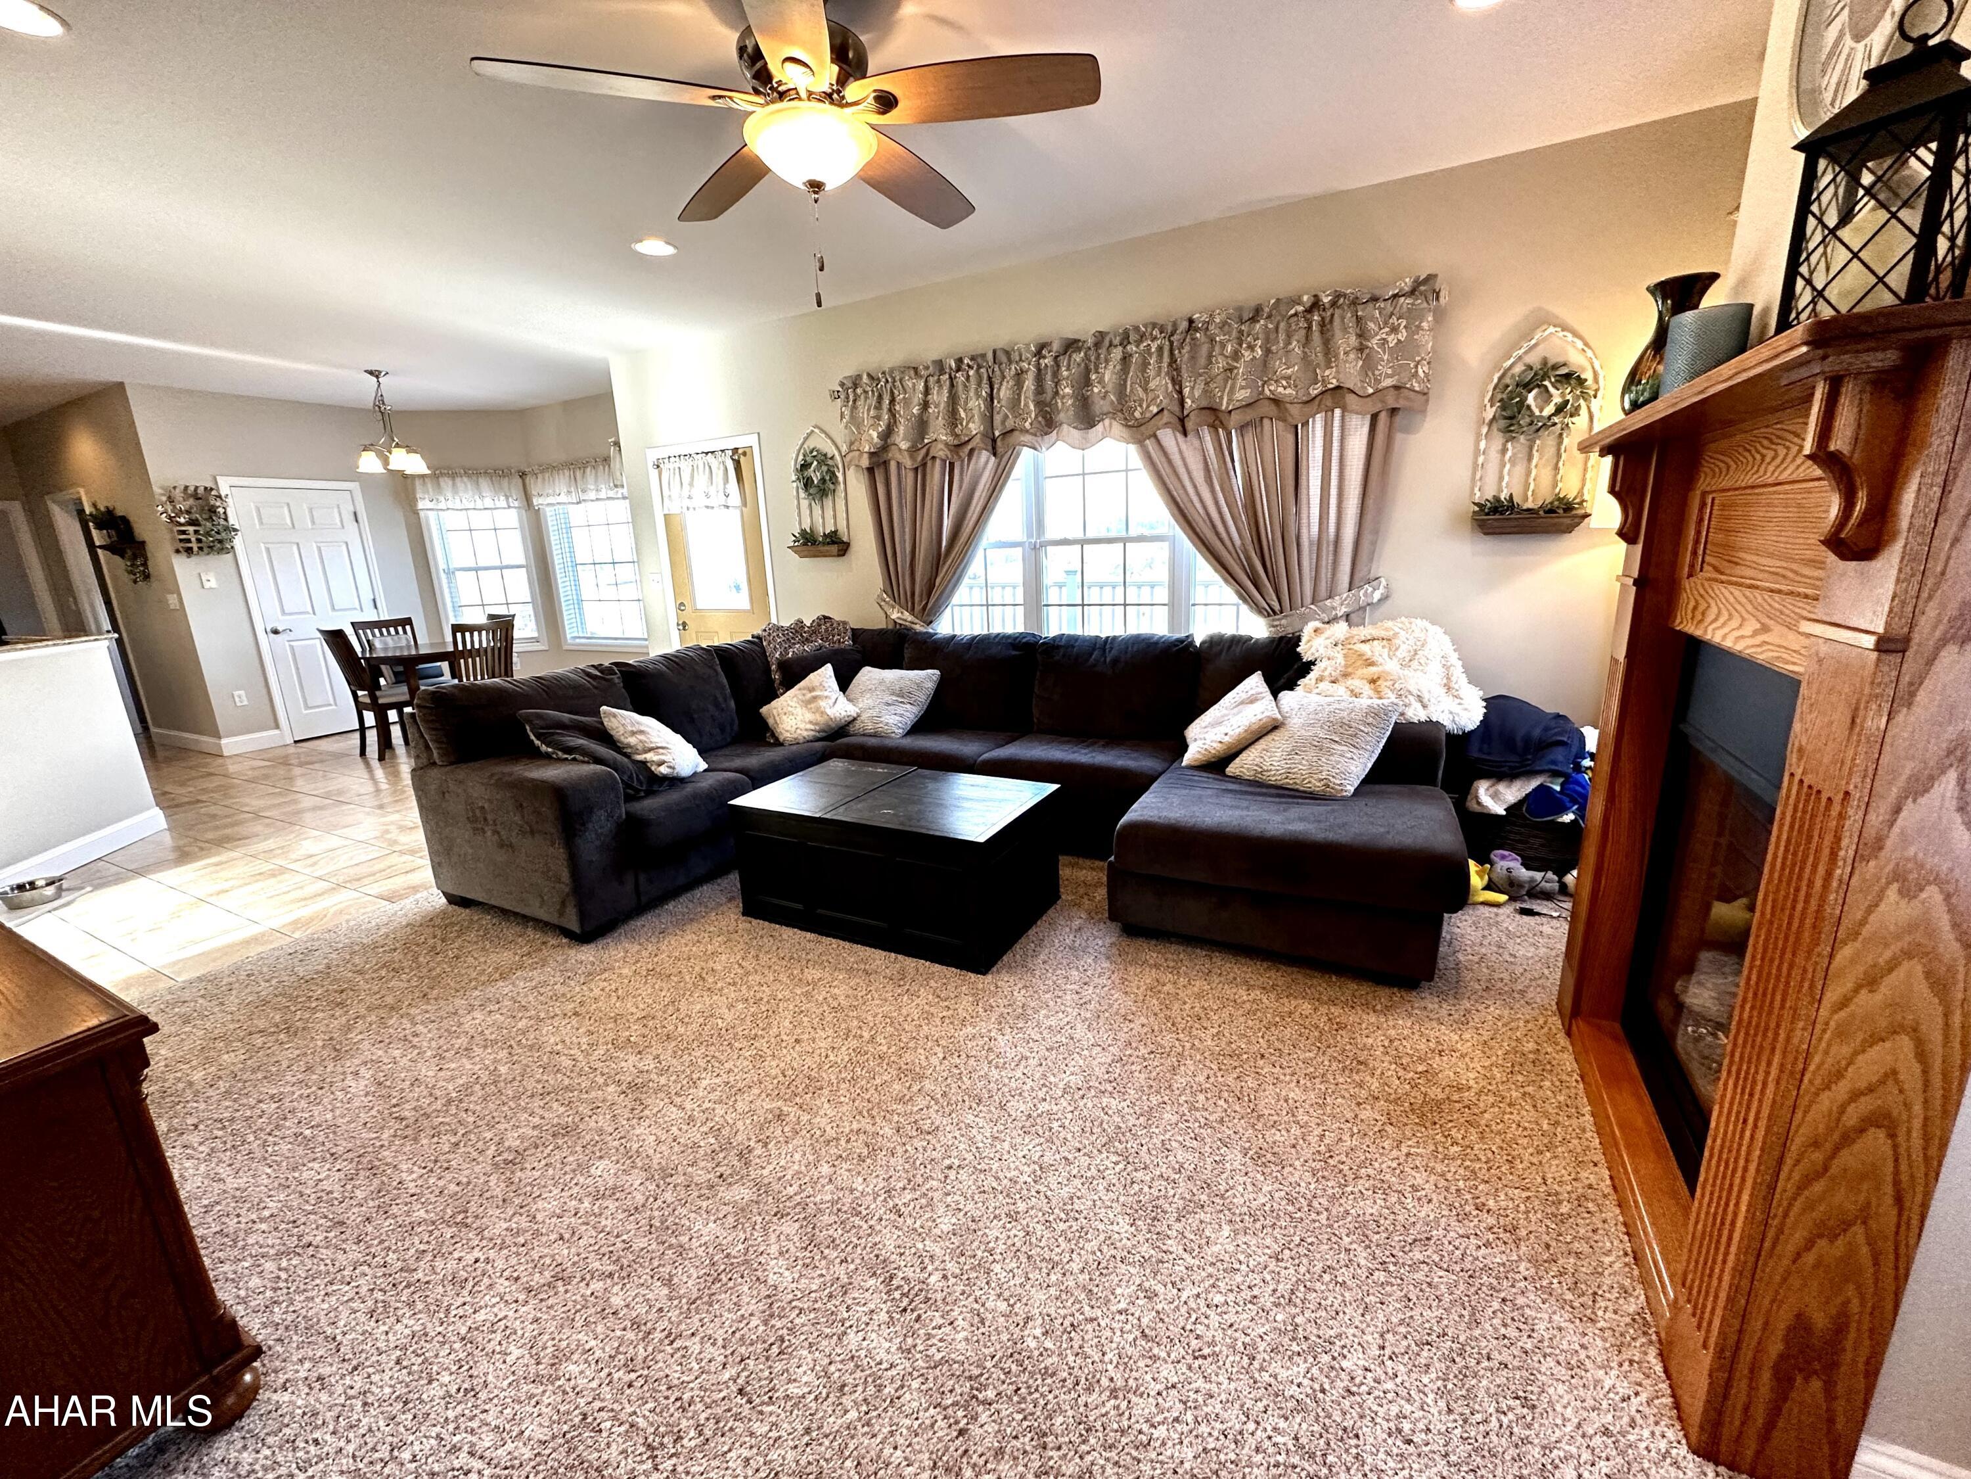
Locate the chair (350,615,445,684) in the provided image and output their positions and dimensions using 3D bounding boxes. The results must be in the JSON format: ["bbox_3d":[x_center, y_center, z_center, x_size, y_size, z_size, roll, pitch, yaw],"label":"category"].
[{"bbox_3d":[-4.775,-0.494,6.586,0.526,0.968,0.447,5,15,28],"label":"chair"}]

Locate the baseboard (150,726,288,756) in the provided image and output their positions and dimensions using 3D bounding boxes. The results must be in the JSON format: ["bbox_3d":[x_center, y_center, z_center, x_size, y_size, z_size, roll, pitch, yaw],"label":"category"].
[{"bbox_3d":[-6.500,-0.025,6.746,1.380,0.129,0.397,5,15,28],"label":"baseboard"}]

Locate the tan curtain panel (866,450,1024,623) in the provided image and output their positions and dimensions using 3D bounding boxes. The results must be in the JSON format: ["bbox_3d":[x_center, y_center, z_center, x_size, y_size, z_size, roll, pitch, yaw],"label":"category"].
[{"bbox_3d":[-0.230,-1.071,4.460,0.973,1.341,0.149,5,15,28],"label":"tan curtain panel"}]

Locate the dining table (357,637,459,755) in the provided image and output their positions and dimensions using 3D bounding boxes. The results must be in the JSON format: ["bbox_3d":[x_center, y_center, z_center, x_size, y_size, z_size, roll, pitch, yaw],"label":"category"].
[{"bbox_3d":[-4.317,-0.342,6.325,0.923,0.755,0.923,5,15,28],"label":"dining table"}]

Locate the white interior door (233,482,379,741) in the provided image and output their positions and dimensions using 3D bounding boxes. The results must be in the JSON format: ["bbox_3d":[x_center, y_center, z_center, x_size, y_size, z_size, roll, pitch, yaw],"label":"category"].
[{"bbox_3d":[-5.633,-1.060,6.792,0.070,2.036,0.834,5,15,28],"label":"white interior door"}]

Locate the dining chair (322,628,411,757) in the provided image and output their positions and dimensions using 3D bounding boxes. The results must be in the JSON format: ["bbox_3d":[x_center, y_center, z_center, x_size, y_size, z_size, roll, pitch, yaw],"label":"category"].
[{"bbox_3d":[-4.539,-0.367,6.011,0.437,0.968,0.506,4,15,26],"label":"dining chair"}]

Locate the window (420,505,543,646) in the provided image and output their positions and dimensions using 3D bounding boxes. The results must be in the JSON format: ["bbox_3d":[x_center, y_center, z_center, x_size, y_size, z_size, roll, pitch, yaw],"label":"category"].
[{"bbox_3d":[-4.626,-1.517,7.393,0.844,1.410,0.099,-6,14,-13],"label":"window"}]

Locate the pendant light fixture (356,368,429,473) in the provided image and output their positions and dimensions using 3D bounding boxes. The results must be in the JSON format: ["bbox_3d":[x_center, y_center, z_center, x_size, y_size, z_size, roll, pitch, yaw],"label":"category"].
[{"bbox_3d":[-4.274,-2.240,5.665,0.437,0.685,0.437,5,15,28],"label":"pendant light fixture"}]

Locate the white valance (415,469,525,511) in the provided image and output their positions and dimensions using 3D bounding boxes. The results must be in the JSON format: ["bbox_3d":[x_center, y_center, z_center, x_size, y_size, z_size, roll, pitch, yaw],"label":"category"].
[{"bbox_3d":[-4.612,-2.239,7.159,0.914,0.357,0.109,-6,14,-13],"label":"white valance"}]

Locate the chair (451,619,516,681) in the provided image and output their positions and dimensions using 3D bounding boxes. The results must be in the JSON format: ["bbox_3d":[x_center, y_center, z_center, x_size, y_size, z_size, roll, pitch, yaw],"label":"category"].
[{"bbox_3d":[-3.773,-0.389,5.964,0.516,0.968,0.447,7,16,34],"label":"chair"}]

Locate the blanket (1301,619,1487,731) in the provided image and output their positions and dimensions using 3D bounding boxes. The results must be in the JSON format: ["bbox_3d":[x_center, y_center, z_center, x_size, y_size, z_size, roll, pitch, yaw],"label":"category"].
[{"bbox_3d":[1.579,-0.252,3.135,0.675,0.417,0.576,5,15,28],"label":"blanket"}]

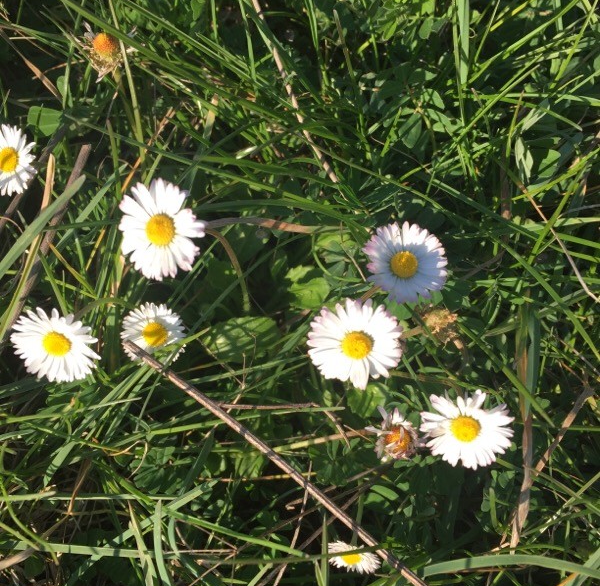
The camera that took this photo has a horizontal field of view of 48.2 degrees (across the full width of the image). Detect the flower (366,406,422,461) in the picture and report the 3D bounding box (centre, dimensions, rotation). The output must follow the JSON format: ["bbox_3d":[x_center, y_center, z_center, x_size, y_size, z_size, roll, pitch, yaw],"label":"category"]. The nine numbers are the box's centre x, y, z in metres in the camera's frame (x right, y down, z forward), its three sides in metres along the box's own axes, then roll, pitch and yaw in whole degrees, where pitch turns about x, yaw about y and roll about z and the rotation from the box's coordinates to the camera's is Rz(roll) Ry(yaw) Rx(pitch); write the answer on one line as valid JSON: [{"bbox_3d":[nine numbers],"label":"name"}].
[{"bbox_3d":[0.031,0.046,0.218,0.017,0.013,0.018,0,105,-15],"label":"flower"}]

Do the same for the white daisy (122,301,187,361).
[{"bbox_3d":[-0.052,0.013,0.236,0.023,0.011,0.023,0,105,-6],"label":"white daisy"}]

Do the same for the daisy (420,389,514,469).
[{"bbox_3d":[0.053,0.043,0.212,0.030,0.011,0.029,0,105,6],"label":"daisy"}]

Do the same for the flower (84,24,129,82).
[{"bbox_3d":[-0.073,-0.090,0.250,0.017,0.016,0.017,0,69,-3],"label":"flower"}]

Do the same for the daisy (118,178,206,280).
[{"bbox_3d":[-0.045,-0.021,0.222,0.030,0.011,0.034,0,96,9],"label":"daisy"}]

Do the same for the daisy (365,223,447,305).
[{"bbox_3d":[0.035,-0.010,0.224,0.028,0.011,0.028,0,96,7],"label":"daisy"}]

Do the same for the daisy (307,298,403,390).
[{"bbox_3d":[0.018,0.016,0.216,0.031,0.011,0.030,0,97,6],"label":"daisy"}]

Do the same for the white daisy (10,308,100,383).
[{"bbox_3d":[-0.083,0.018,0.228,0.031,0.011,0.029,0,108,-9],"label":"white daisy"}]

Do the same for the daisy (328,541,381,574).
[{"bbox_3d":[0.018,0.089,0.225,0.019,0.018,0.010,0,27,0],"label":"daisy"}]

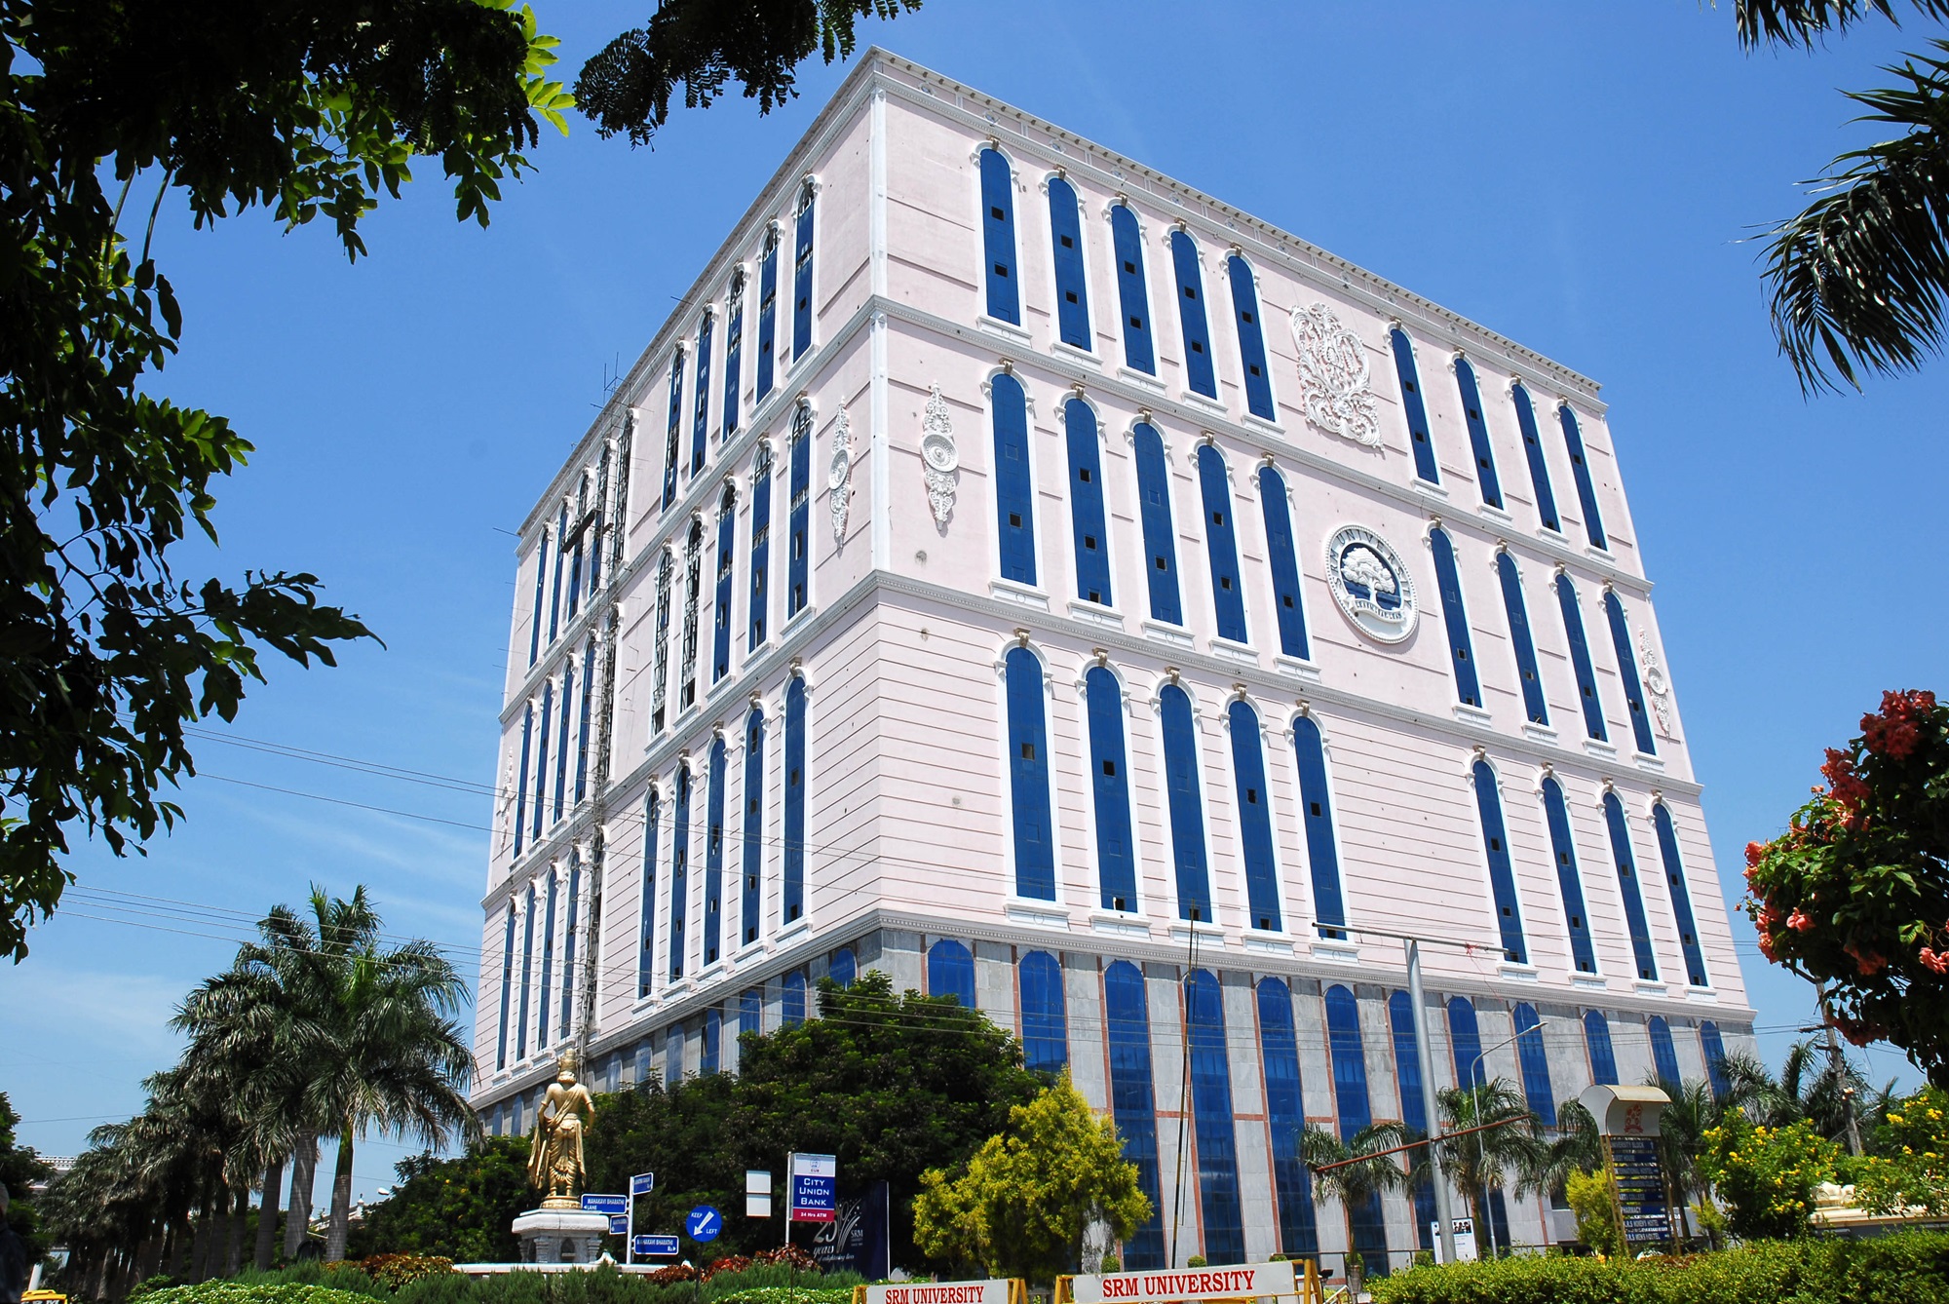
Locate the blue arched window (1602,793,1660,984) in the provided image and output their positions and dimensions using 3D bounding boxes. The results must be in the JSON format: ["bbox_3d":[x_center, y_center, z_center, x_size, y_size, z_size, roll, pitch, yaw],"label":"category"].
[{"bbox_3d":[36.772,13.049,82.249,1.870,10.945,0.300,13,-28,-31],"label":"blue arched window"}]

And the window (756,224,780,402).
[{"bbox_3d":[-11.152,-18.566,79.075,0.250,11.000,2.000,13,-29,-30],"label":"window"}]

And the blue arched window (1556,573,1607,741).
[{"bbox_3d":[34.770,0.175,84.167,1.840,10.450,0.300,13,-29,-30],"label":"blue arched window"}]

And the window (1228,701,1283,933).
[{"bbox_3d":[12.846,7.367,67.353,1.870,10.945,0.300,13,-28,-31],"label":"window"}]

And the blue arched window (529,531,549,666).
[{"bbox_3d":[-30.616,-3.933,103.210,0.300,9.730,1.840,13,-29,-30],"label":"blue arched window"}]

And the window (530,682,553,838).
[{"bbox_3d":[-29.118,7.244,99.183,0.300,11.188,1.796,13,-29,-30],"label":"window"}]

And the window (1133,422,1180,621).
[{"bbox_3d":[8.756,-6.478,70.949,1.880,10.920,0.300,13,-29,-31],"label":"window"}]

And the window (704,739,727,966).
[{"bbox_3d":[-11.680,8.911,66.700,0.300,10.560,1.840,13,-29,-30],"label":"window"}]

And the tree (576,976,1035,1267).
[{"bbox_3d":[-4.655,14.982,42.384,12.820,10.780,10.500,0,-25,-6],"label":"tree"}]

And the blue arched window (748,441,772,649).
[{"bbox_3d":[-10.555,-5.363,72.958,0.300,11.188,1.796,13,-29,-30],"label":"blue arched window"}]

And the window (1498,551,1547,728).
[{"bbox_3d":[32.134,-1.000,86.097,2.000,11.000,0.250,13,-29,-30],"label":"window"}]

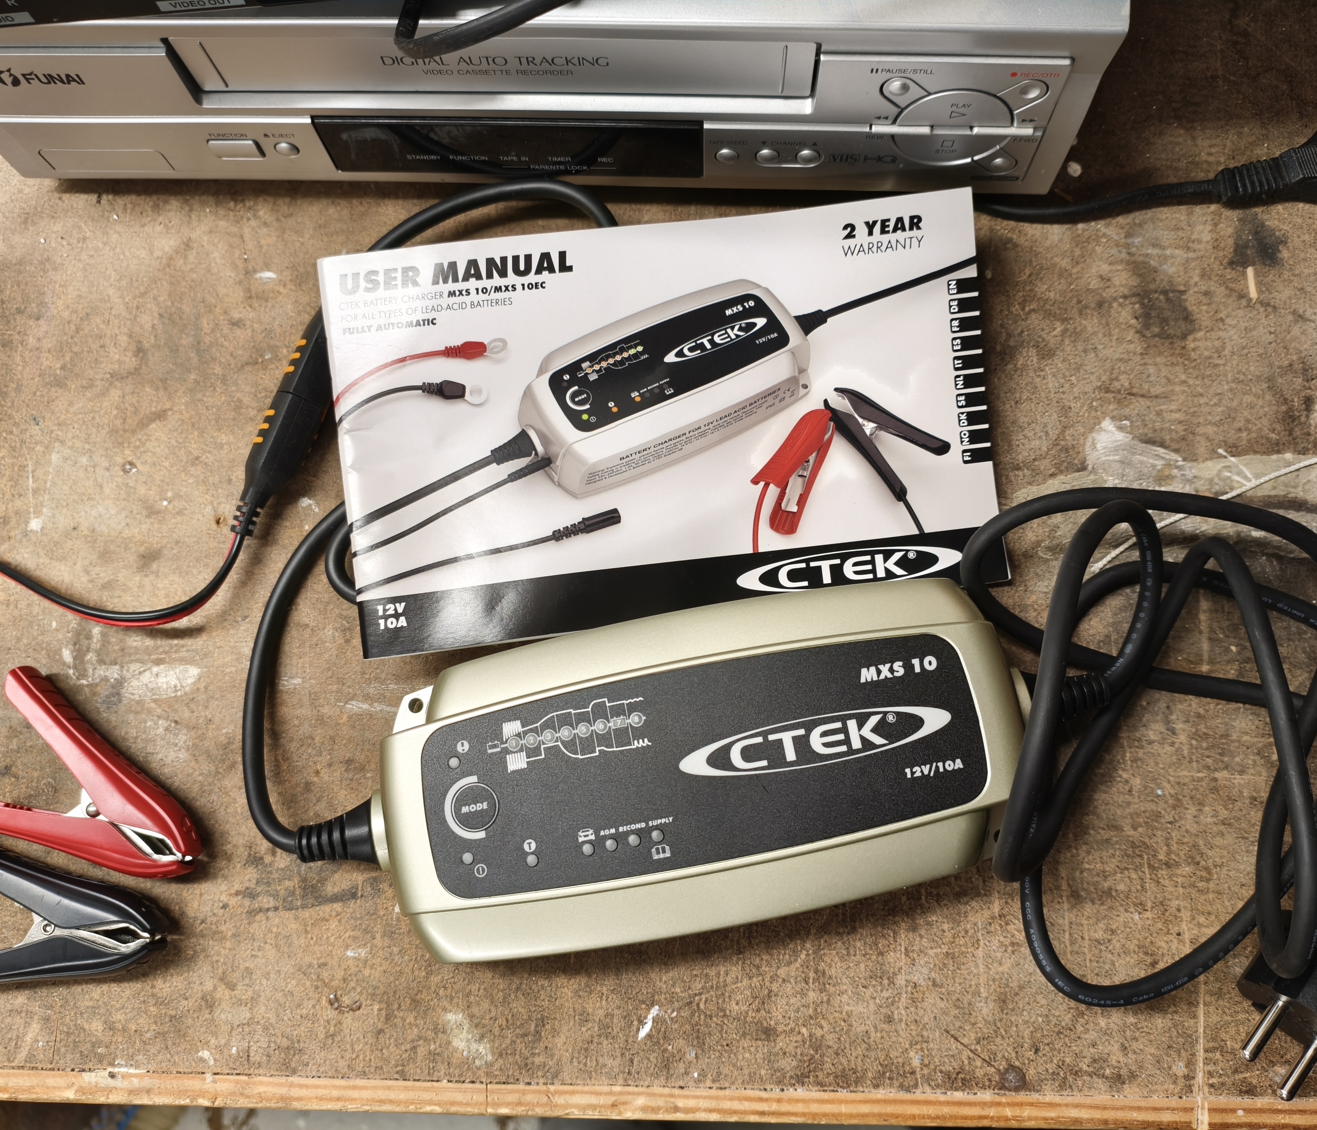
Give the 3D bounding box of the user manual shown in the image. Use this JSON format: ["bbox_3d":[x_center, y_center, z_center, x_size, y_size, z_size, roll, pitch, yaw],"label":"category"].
[{"bbox_3d":[0.003,-0.046,0.367,0.210,0.008,0.127,-7,92,-2],"label":"user manual"}]

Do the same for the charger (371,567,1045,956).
[{"bbox_3d":[0.013,0.060,0.337,0.196,0.050,0.095,-11,82,0],"label":"charger"}]

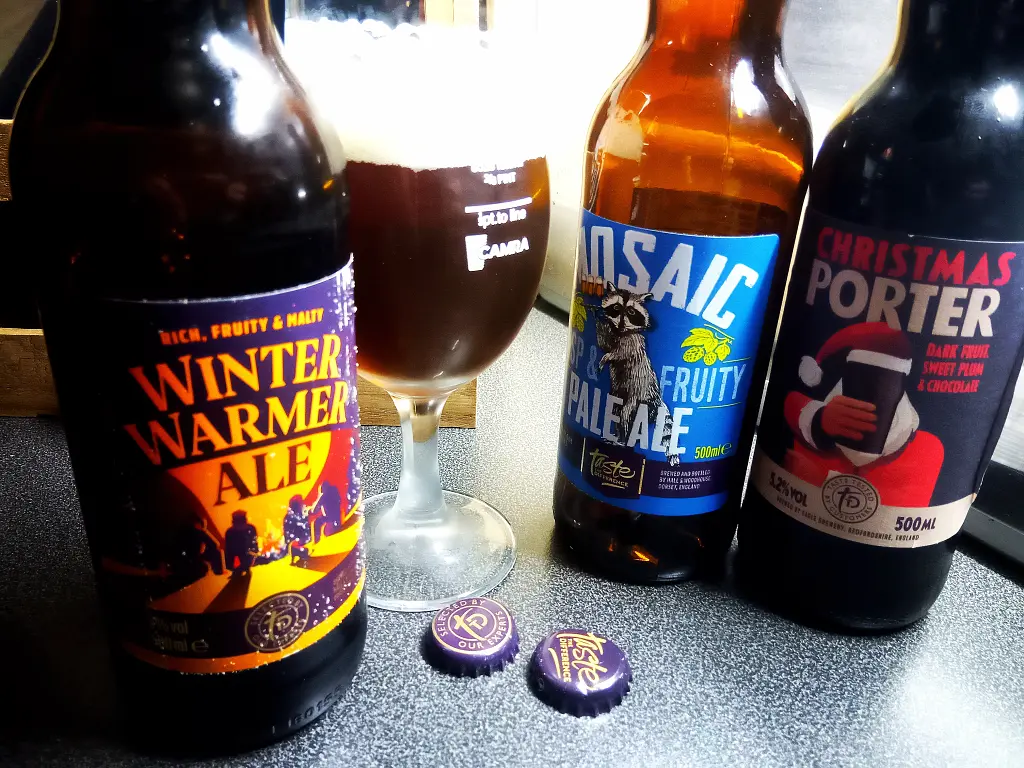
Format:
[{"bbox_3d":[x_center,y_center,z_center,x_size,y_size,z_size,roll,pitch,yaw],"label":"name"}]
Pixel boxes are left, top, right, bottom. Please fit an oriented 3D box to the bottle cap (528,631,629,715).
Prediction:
[{"bbox_3d":[0.021,0.087,0.252,0.031,0.007,0.031,3,26,-1],"label":"bottle cap"}]

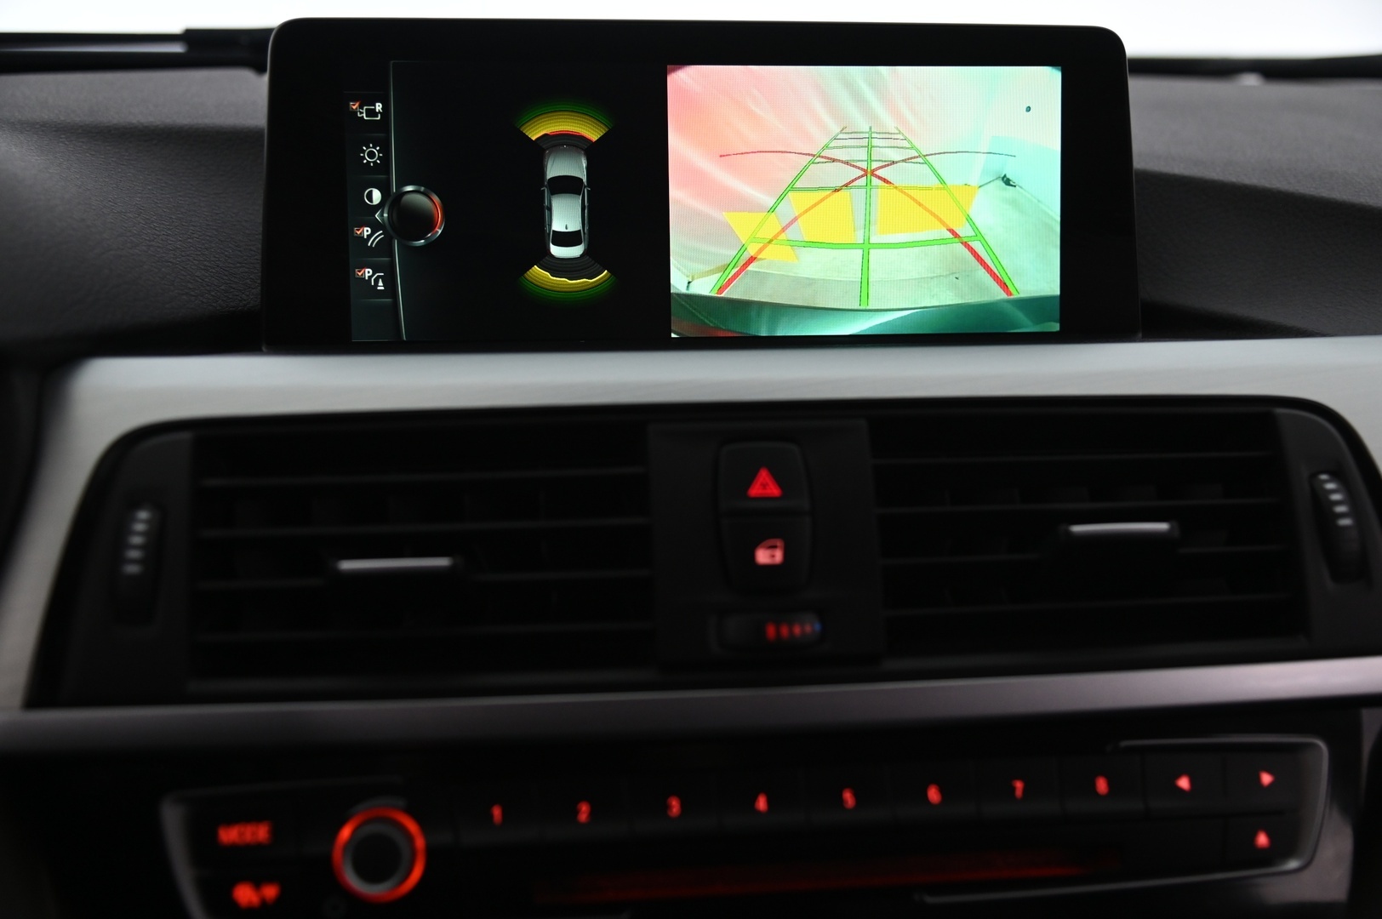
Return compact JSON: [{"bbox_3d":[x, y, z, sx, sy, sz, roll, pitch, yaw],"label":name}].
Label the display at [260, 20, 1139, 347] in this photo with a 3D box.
[{"bbox_3d":[0.006,-0.081,0.502,0.255,0.091,0.025,-1,5,-7],"label":"display"}]

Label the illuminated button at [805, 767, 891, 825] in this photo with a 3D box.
[{"bbox_3d":[0.036,0.079,0.393,0.019,0.013,0.008,-1,-16,-7],"label":"illuminated button"}]

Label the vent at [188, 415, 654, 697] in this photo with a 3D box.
[{"bbox_3d":[-0.066,0.025,0.417,0.107,0.064,0.035,-1,-11,-7],"label":"vent"}]

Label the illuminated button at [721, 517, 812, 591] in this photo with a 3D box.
[{"bbox_3d":[0.018,0.023,0.412,0.021,0.017,0.008,-1,-11,-7],"label":"illuminated button"}]

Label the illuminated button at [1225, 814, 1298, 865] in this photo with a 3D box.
[{"bbox_3d":[0.134,0.090,0.401,0.016,0.011,0.008,-1,-16,-7],"label":"illuminated button"}]

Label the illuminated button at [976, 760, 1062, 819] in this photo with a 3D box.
[{"bbox_3d":[0.076,0.078,0.398,0.019,0.013,0.008,-1,-16,-7],"label":"illuminated button"}]

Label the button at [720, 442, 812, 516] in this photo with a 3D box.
[{"bbox_3d":[0.018,0.005,0.416,0.022,0.018,0.008,-1,-11,-7],"label":"button"}]

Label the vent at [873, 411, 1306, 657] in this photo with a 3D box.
[{"bbox_3d":[0.097,0.021,0.437,0.106,0.061,0.035,-1,-11,-7],"label":"vent"}]

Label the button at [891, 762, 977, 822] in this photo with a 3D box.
[{"bbox_3d":[0.056,0.078,0.395,0.019,0.013,0.008,-1,-16,-7],"label":"button"}]

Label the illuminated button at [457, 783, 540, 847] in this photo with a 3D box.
[{"bbox_3d":[-0.044,0.081,0.383,0.018,0.013,0.008,-1,-16,-7],"label":"illuminated button"}]

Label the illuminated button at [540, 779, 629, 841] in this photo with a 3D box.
[{"bbox_3d":[-0.025,0.080,0.385,0.020,0.013,0.008,-1,-16,-7],"label":"illuminated button"}]

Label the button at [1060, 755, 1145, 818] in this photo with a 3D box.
[{"bbox_3d":[0.097,0.078,0.400,0.019,0.014,0.008,-1,-16,-7],"label":"button"}]

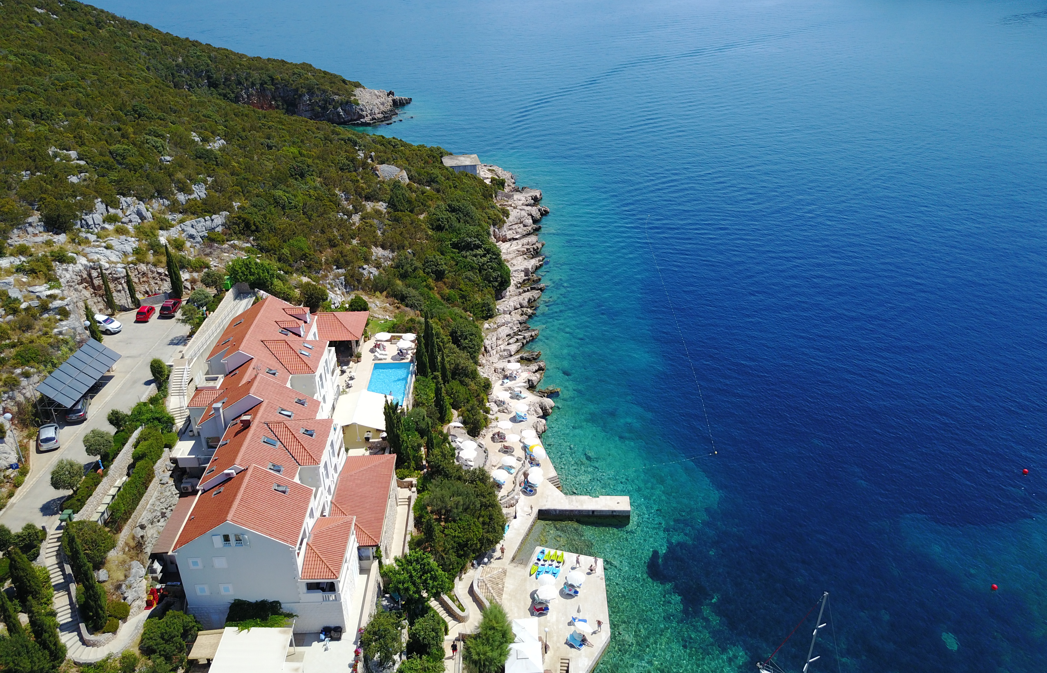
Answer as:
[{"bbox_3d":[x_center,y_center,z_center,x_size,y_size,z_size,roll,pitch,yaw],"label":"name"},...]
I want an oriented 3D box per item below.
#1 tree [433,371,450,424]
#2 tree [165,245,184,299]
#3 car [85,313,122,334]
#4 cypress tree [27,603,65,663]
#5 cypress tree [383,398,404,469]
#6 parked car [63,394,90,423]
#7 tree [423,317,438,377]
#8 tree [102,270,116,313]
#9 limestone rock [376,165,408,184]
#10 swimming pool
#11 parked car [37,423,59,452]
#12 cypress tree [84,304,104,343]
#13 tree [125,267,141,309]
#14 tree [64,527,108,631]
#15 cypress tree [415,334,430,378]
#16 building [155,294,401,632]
[{"bbox_3d":[-10.747,7.881,101.622,1.500,7.760,1.500,-1,28,-2],"label":"tree"},{"bbox_3d":[-46.483,-8.503,104.232,1.600,7.836,1.600,0,27,0],"label":"tree"},{"bbox_3d":[-52.158,-1.524,98.270,4.300,1.500,1.790,15,32,26],"label":"car"},{"bbox_3d":[-35.358,21.762,57.799,1.800,6.449,1.800,0,27,0],"label":"cypress tree"},{"bbox_3d":[-14.054,10.306,84.528,1.900,8.580,1.900,-1,28,-2],"label":"cypress tree"},{"bbox_3d":[-46.885,7.410,82.916,1.800,1.480,4.450,-8,29,-14],"label":"parked car"},{"bbox_3d":[-12.328,1.875,103.532,1.500,10.017,1.500,0,27,0],"label":"tree"},{"bbox_3d":[-53.825,-5.965,101.790,1.150,6.460,1.150,-1,28,-2],"label":"tree"},{"bbox_3d":[-32.721,-40.834,196.712,7.600,3.300,5.500,-4,27,-8],"label":"limestone rock"},{"bbox_3d":[-16.924,6.432,98.620,4.685,1.200,10.732,-1,27,-2],"label":"swimming pool"},{"bbox_3d":[-48.182,9.982,79.816,1.780,1.470,4.250,-14,31,-24],"label":"parked car"},{"bbox_3d":[-51.030,-1.511,92.951,1.600,5.712,1.600,0,27,0],"label":"cypress tree"},{"bbox_3d":[-51.447,-6.388,103.334,1.150,5.720,1.150,-1,28,-2],"label":"tree"},{"bbox_3d":[-34.251,18.808,61.003,1.850,10.370,1.850,-1,28,-2],"label":"tree"},{"bbox_3d":[-13.282,2.825,102.599,1.500,7.179,1.500,0,27,0],"label":"cypress tree"},{"bbox_3d":[-24.357,9.410,84.185,20.898,12.900,47.201,-2,27,-4],"label":"building"}]

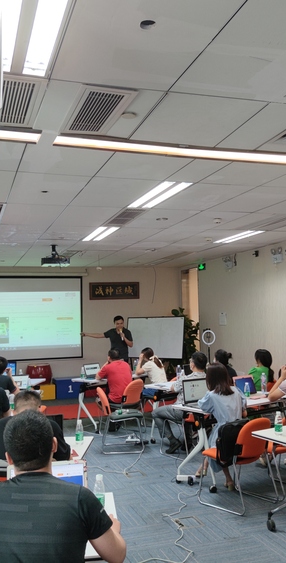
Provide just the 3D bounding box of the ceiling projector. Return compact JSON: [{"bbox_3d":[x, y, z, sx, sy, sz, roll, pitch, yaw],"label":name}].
[{"bbox_3d":[-1.381,-0.406,8.210,0.390,0.340,0.300,0,-4,-19],"label":"ceiling projector"}]

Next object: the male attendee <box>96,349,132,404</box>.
[{"bbox_3d":[-0.509,1.660,7.920,0.500,1.274,0.780,1,-5,-38],"label":"male attendee"}]

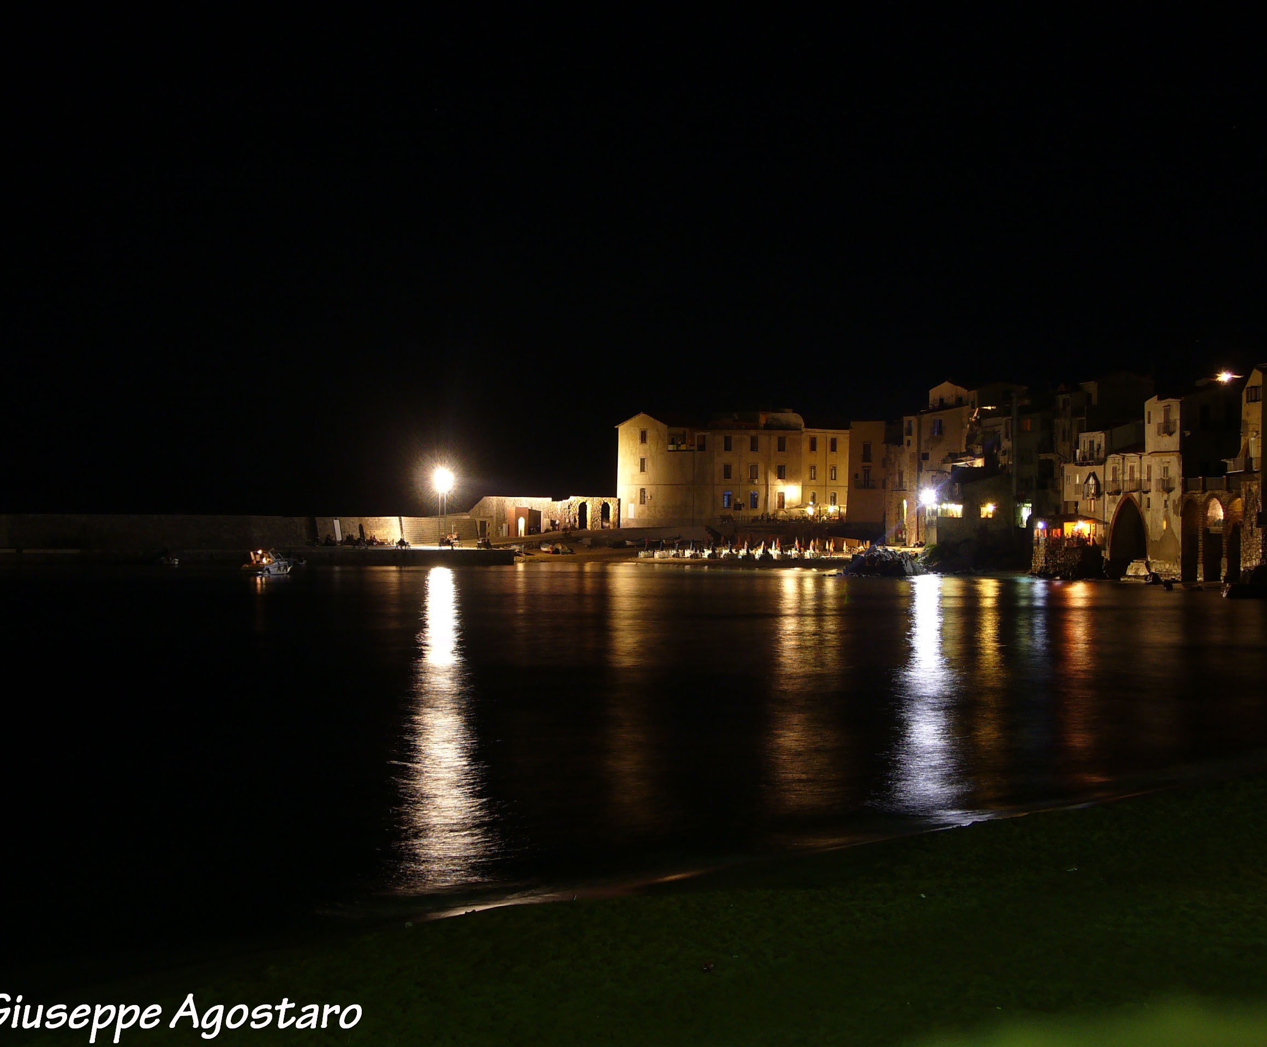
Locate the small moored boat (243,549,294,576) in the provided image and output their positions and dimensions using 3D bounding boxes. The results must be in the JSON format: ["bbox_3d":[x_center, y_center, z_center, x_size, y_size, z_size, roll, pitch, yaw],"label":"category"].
[{"bbox_3d":[-34.800,3.650,230.000,5.100,2.400,2.000,0,0,18],"label":"small moored boat"}]

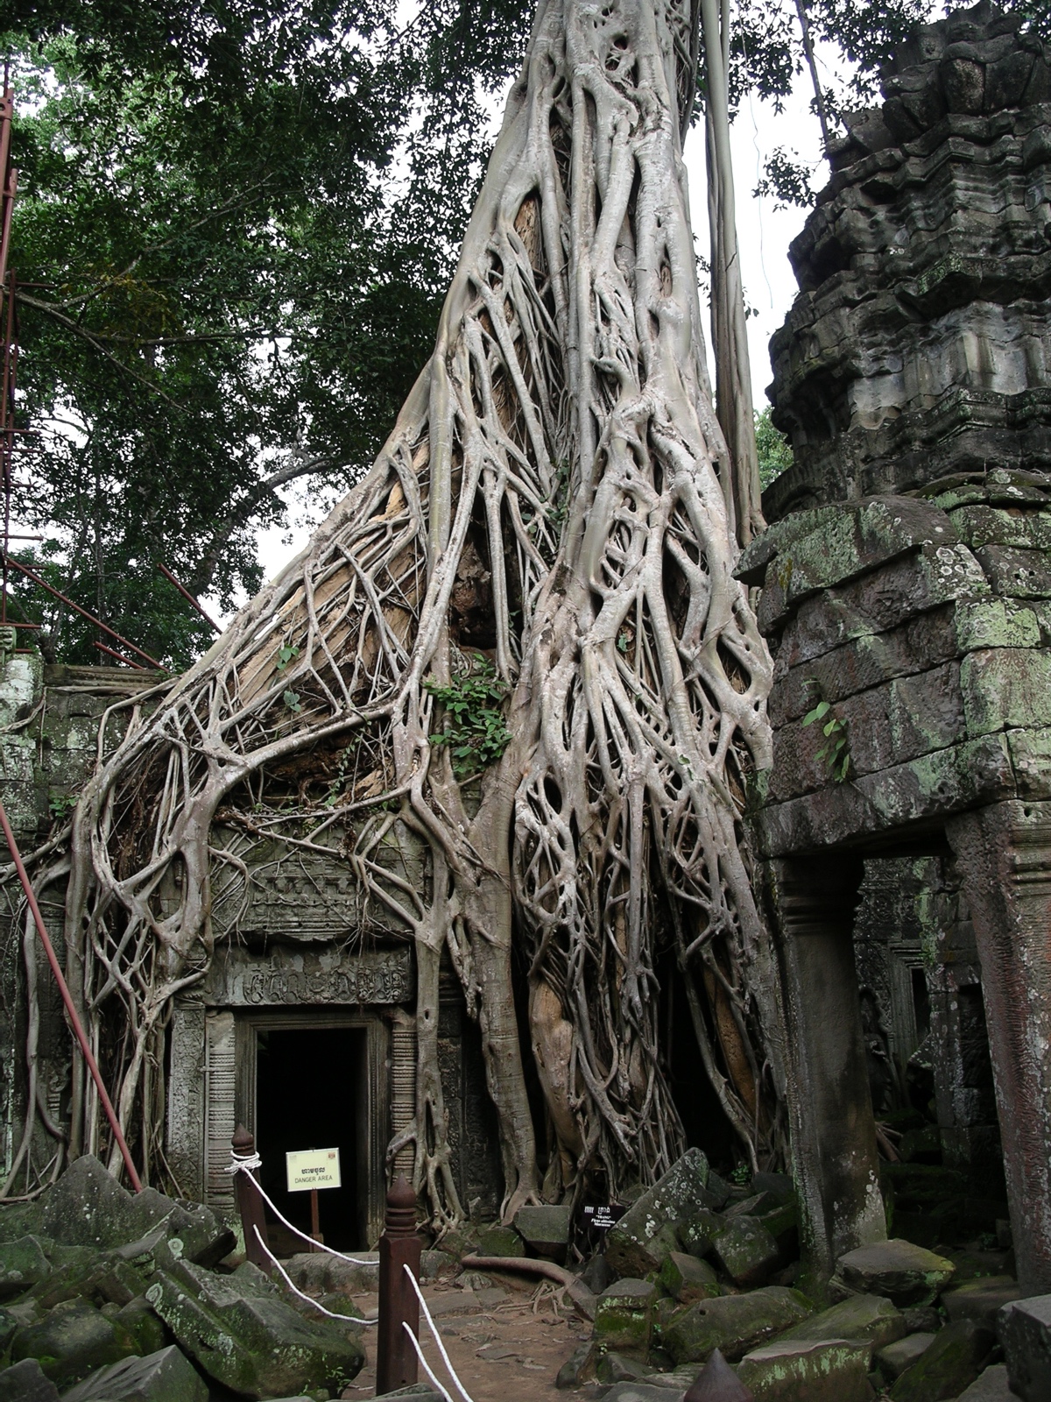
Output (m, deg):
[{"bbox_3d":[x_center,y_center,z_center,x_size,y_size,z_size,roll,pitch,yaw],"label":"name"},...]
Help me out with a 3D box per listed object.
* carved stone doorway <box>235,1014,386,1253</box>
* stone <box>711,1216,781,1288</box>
[{"bbox_3d":[-1.666,3.345,11.721,1.160,1.800,0.400,1,-12,-11],"label":"carved stone doorway"},{"bbox_3d":[1.296,3.238,8.800,0.330,0.360,0.300,4,-13,-20],"label":"stone"}]

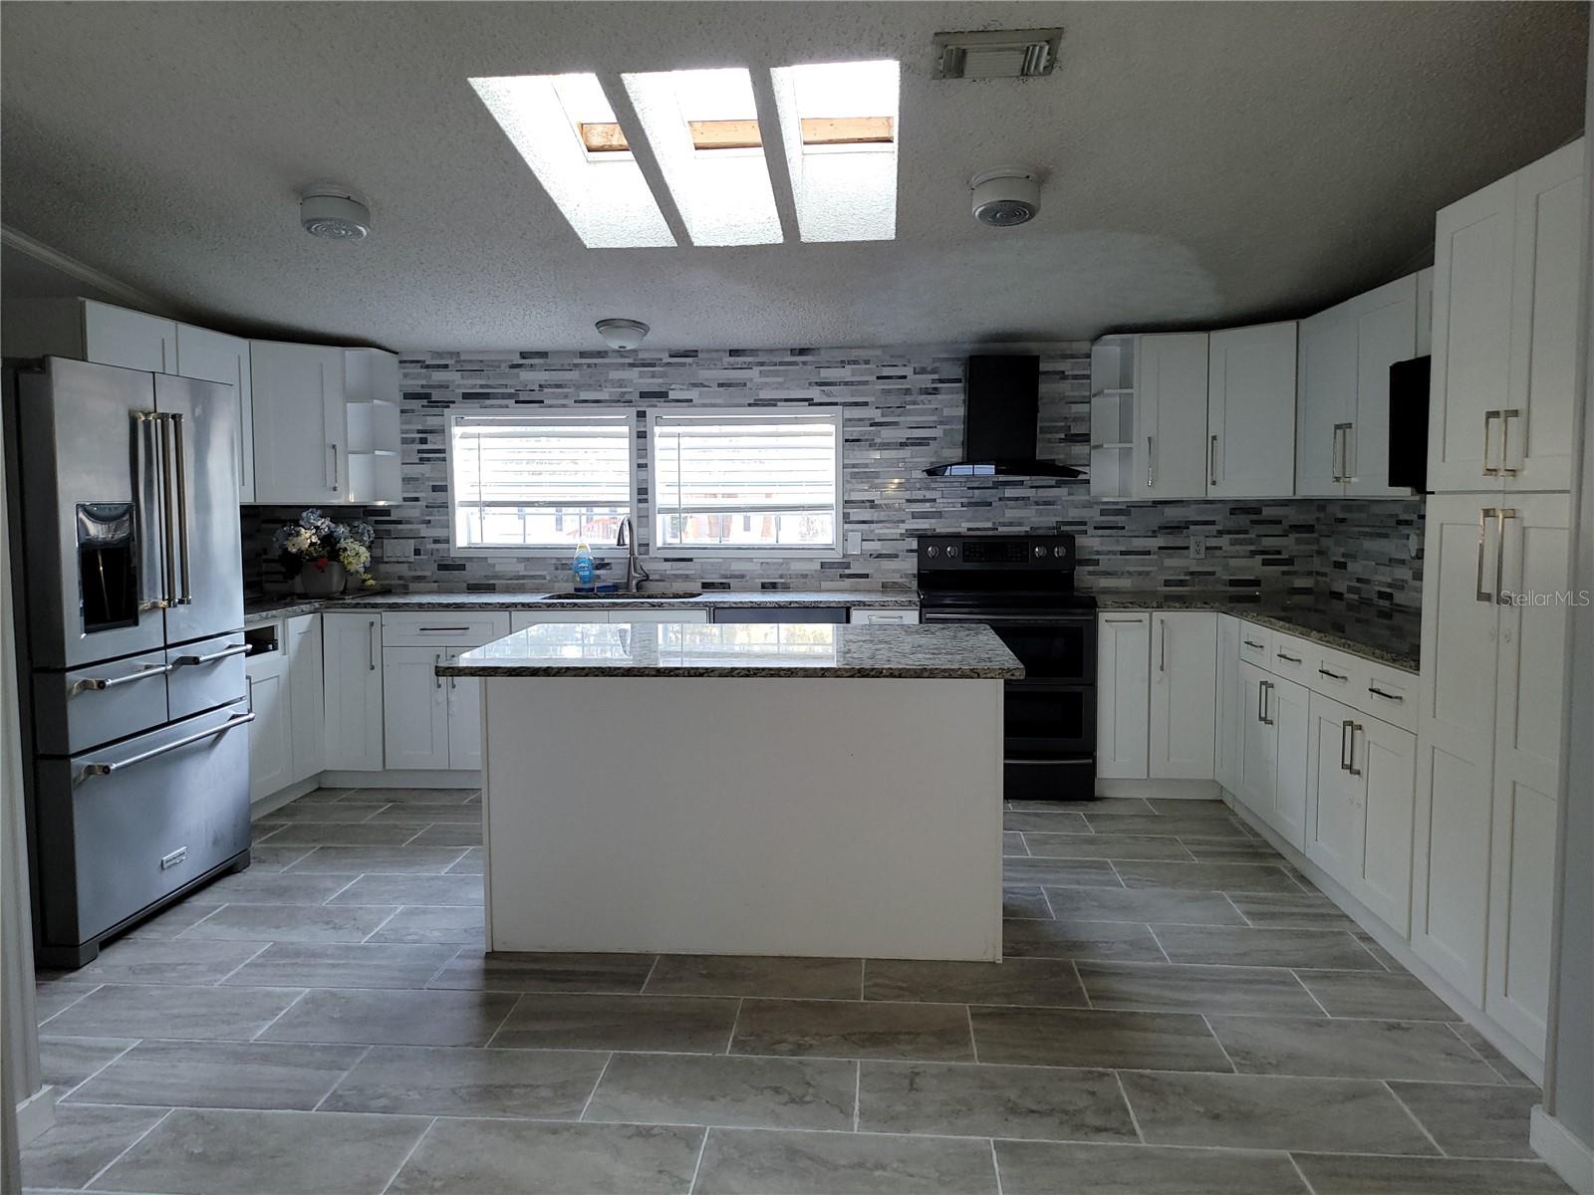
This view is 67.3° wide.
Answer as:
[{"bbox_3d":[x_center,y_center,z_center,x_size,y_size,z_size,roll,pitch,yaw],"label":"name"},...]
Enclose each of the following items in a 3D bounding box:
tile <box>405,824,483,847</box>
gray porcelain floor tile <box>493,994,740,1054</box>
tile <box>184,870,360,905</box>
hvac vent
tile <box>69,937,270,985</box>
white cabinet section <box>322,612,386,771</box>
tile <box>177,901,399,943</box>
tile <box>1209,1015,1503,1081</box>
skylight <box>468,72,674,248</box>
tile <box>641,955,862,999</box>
[{"bbox_3d":[-1.221,0.962,4.781,0.601,0.010,0.322,0,5,5],"label":"tile"},{"bbox_3d":[-0.465,1.123,3.137,0.610,0.010,0.327,0,5,5],"label":"gray porcelain floor tile"},{"bbox_3d":[-1.871,1.019,4.188,0.601,0.010,0.322,0,5,5],"label":"tile"},{"bbox_3d":[0.490,-1.330,2.957,0.302,0.025,0.236,0,-2,5],"label":"hvac vent"},{"bbox_3d":[-1.915,1.077,3.542,0.601,0.010,0.322,0,5,5],"label":"tile"},{"bbox_3d":[-2.010,0.411,5.755,0.290,0.745,0.520,0,5,5],"label":"white cabinet section"},{"bbox_3d":[-1.644,1.067,3.906,0.612,0.010,0.321,0,5,5],"label":"tile"},{"bbox_3d":[1.377,1.131,3.000,0.612,0.010,0.321,0,5,5],"label":"tile"},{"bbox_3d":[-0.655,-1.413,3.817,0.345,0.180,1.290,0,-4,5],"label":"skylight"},{"bbox_3d":[-0.113,1.099,3.451,0.612,0.010,0.321,0,5,5],"label":"tile"}]

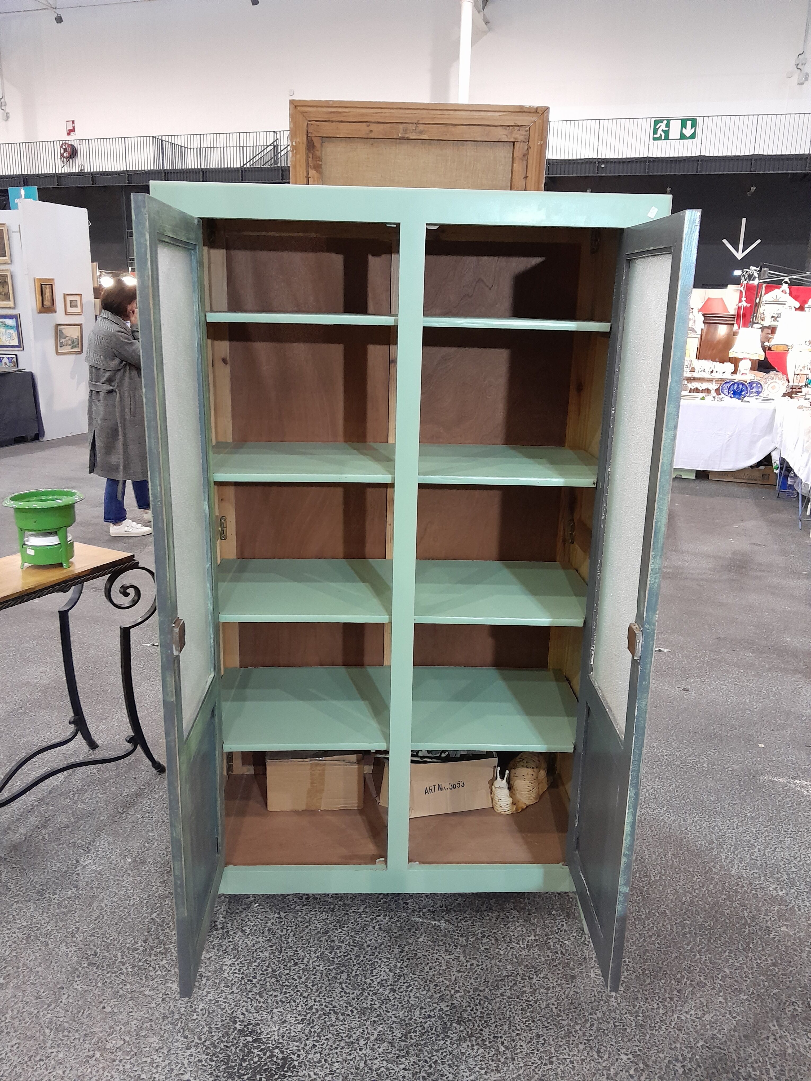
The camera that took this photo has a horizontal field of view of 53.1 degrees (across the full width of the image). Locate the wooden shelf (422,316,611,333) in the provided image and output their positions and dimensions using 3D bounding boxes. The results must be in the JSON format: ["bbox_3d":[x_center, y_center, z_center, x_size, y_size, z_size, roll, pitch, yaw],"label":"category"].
[{"bbox_3d":[0.232,-0.506,1.891,0.437,0.018,0.434,1,16,-2],"label":"wooden shelf"}]

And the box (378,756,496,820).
[{"bbox_3d":[0.078,0.639,2.282,0.299,0.170,0.198,-3,16,-14],"label":"box"}]

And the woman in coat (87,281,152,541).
[{"bbox_3d":[-1.880,-0.875,5.469,0.480,1.670,0.500,-1,16,-8],"label":"woman in coat"}]

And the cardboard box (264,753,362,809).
[{"bbox_3d":[-0.245,0.638,2.288,0.260,0.158,0.179,0,16,-5],"label":"cardboard box"}]

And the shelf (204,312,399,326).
[{"bbox_3d":[-0.223,-0.511,1.872,0.437,0.018,0.434,1,16,-2],"label":"shelf"}]

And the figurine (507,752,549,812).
[{"bbox_3d":[0.339,0.650,2.274,0.115,0.166,0.129,5,16,12],"label":"figurine"}]

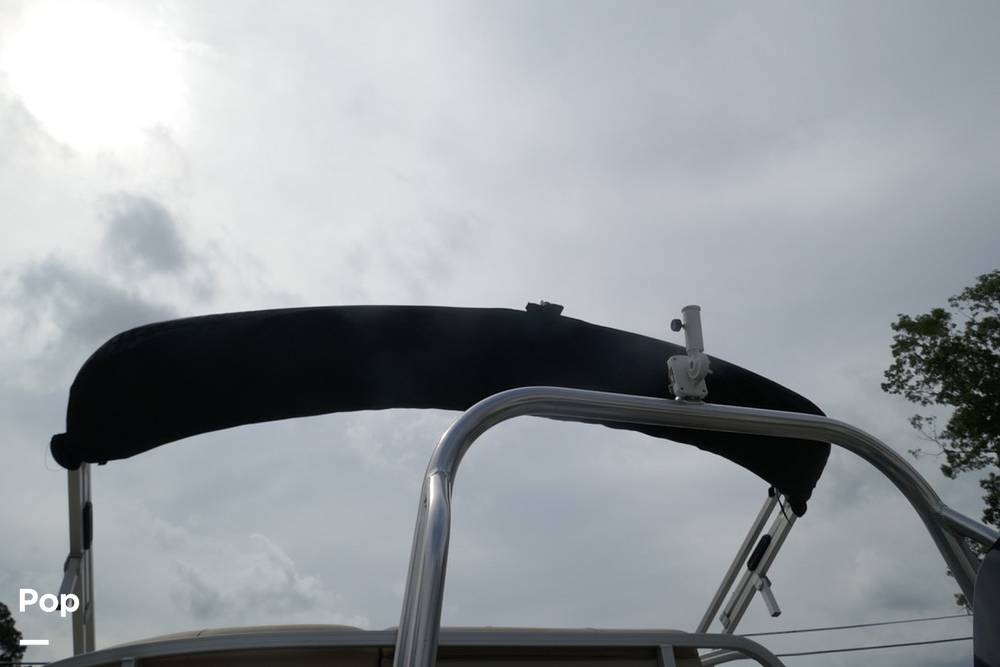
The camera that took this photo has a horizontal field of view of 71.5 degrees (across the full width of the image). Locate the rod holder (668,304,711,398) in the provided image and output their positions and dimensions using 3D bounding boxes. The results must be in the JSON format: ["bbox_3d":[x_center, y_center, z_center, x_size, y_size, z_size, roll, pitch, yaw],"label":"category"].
[{"bbox_3d":[0.332,0.033,1.250,0.068,0.178,0.075,8,-27,-16],"label":"rod holder"}]

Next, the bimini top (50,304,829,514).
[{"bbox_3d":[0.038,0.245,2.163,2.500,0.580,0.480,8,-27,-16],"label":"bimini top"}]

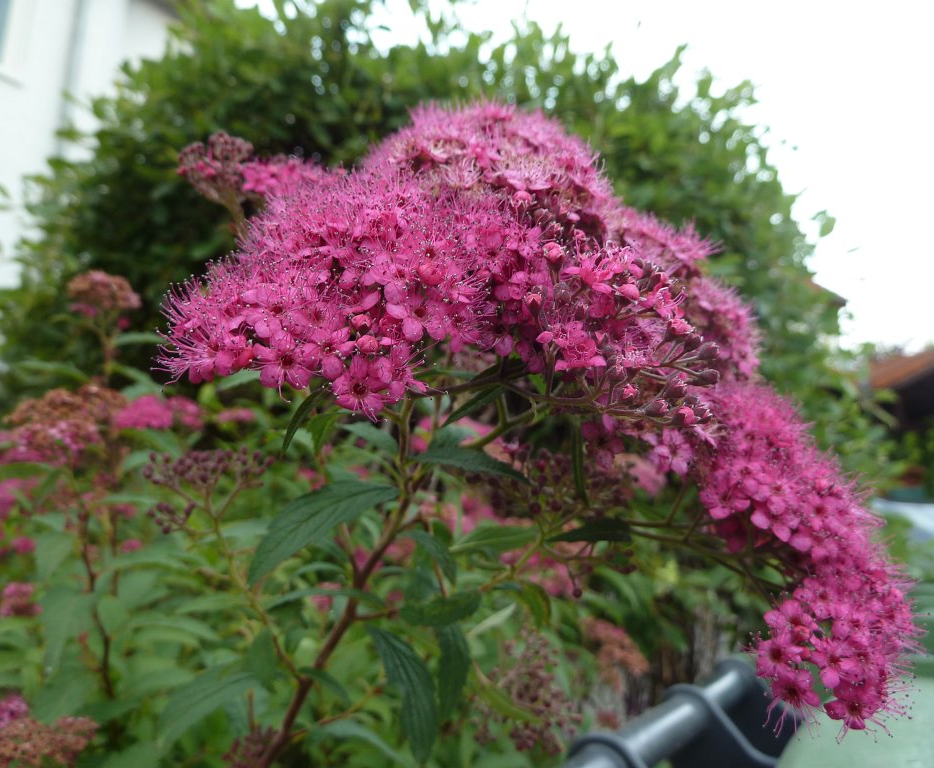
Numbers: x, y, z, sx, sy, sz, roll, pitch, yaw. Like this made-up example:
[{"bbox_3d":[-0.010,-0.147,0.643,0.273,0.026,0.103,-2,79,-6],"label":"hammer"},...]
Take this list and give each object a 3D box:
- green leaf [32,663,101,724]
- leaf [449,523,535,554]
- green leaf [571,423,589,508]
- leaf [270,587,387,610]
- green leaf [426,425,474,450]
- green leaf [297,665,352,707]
[{"bbox_3d":[-0.230,0.176,0.425,0.024,0.007,0.034,-10,20,19],"label":"green leaf"},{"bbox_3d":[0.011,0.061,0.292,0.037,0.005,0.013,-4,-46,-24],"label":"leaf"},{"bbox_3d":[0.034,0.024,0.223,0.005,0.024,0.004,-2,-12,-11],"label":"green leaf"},{"bbox_3d":[-0.053,0.082,0.280,0.043,0.006,0.014,4,-6,-13],"label":"leaf"},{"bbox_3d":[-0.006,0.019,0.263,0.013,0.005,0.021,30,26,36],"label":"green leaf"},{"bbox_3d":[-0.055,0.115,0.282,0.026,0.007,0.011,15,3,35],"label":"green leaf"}]

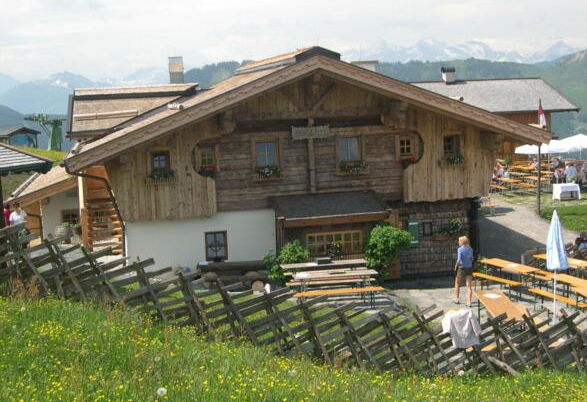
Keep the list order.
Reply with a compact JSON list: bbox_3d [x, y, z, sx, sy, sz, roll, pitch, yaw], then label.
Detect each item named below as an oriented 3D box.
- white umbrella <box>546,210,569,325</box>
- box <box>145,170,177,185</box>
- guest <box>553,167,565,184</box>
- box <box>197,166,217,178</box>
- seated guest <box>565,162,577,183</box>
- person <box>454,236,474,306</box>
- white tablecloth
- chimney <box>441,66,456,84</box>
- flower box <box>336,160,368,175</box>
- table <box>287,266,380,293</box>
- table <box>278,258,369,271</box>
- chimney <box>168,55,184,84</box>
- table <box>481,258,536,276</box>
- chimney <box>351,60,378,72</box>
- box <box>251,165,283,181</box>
[{"bbox_3d":[5.636,1.471,19.017,0.480,2.590,0.480,-4,8,-14],"label":"white umbrella"},{"bbox_3d":[-3.500,-0.611,23.200,0.820,0.360,0.260,-4,8,-14],"label":"box"},{"bbox_3d":[13.853,-1.200,46.000,0.680,1.260,0.520,-3,6,-10],"label":"guest"},{"bbox_3d":[-2.312,-0.780,23.700,0.580,0.320,0.250,-4,8,-14],"label":"box"},{"bbox_3d":[14.925,-1.428,47.500,0.550,1.280,0.700,-3,6,-10],"label":"seated guest"},{"bbox_3d":[4.216,1.731,21.800,0.500,1.680,0.360,-3,6,-8],"label":"person"},{"bbox_3d":[13.408,-0.437,43.300,1.120,0.760,0.750,-3,6,-12],"label":"white tablecloth"},{"bbox_3d":[8.791,-7.146,50.000,0.630,1.050,0.630,-4,8,-11],"label":"chimney"},{"bbox_3d":[1.646,-0.935,24.600,0.930,0.370,0.270,-4,8,-14],"label":"flower box"},{"bbox_3d":[1.072,2.243,22.238,2.200,0.770,0.550,-3,6,-13],"label":"table"},{"bbox_3d":[0.817,2.017,23.052,2.200,0.750,0.500,-3,8,-9],"label":"table"},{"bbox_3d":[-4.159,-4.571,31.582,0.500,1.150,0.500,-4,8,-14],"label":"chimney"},{"bbox_3d":[5.652,2.058,22.938,0.520,0.770,2.200,-4,6,-18],"label":"table"},{"bbox_3d":[2.385,-4.160,29.063,0.720,0.900,0.700,-4,8,-14],"label":"chimney"},{"bbox_3d":[-0.686,-0.770,24.700,0.950,0.430,0.300,-3,6,-13],"label":"box"}]

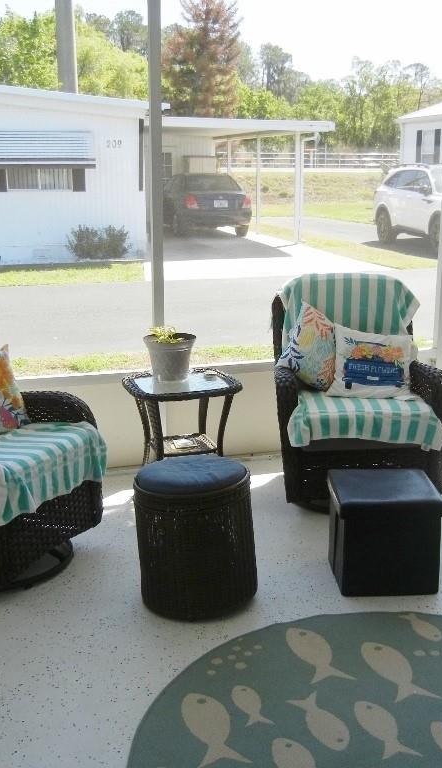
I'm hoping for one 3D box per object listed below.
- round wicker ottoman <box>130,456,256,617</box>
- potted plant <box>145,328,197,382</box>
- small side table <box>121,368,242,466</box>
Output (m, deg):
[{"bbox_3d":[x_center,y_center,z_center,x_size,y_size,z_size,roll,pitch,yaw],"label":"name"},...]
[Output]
[{"bbox_3d":[-0.081,0.531,3.209,0.430,0.485,0.430,0,14,0],"label":"round wicker ottoman"},{"bbox_3d":[-0.240,-0.152,4.291,0.250,0.252,0.250,0,14,0],"label":"potted plant"},{"bbox_3d":[-0.188,0.242,4.319,0.505,0.525,0.480,-5,15,-20],"label":"small side table"}]

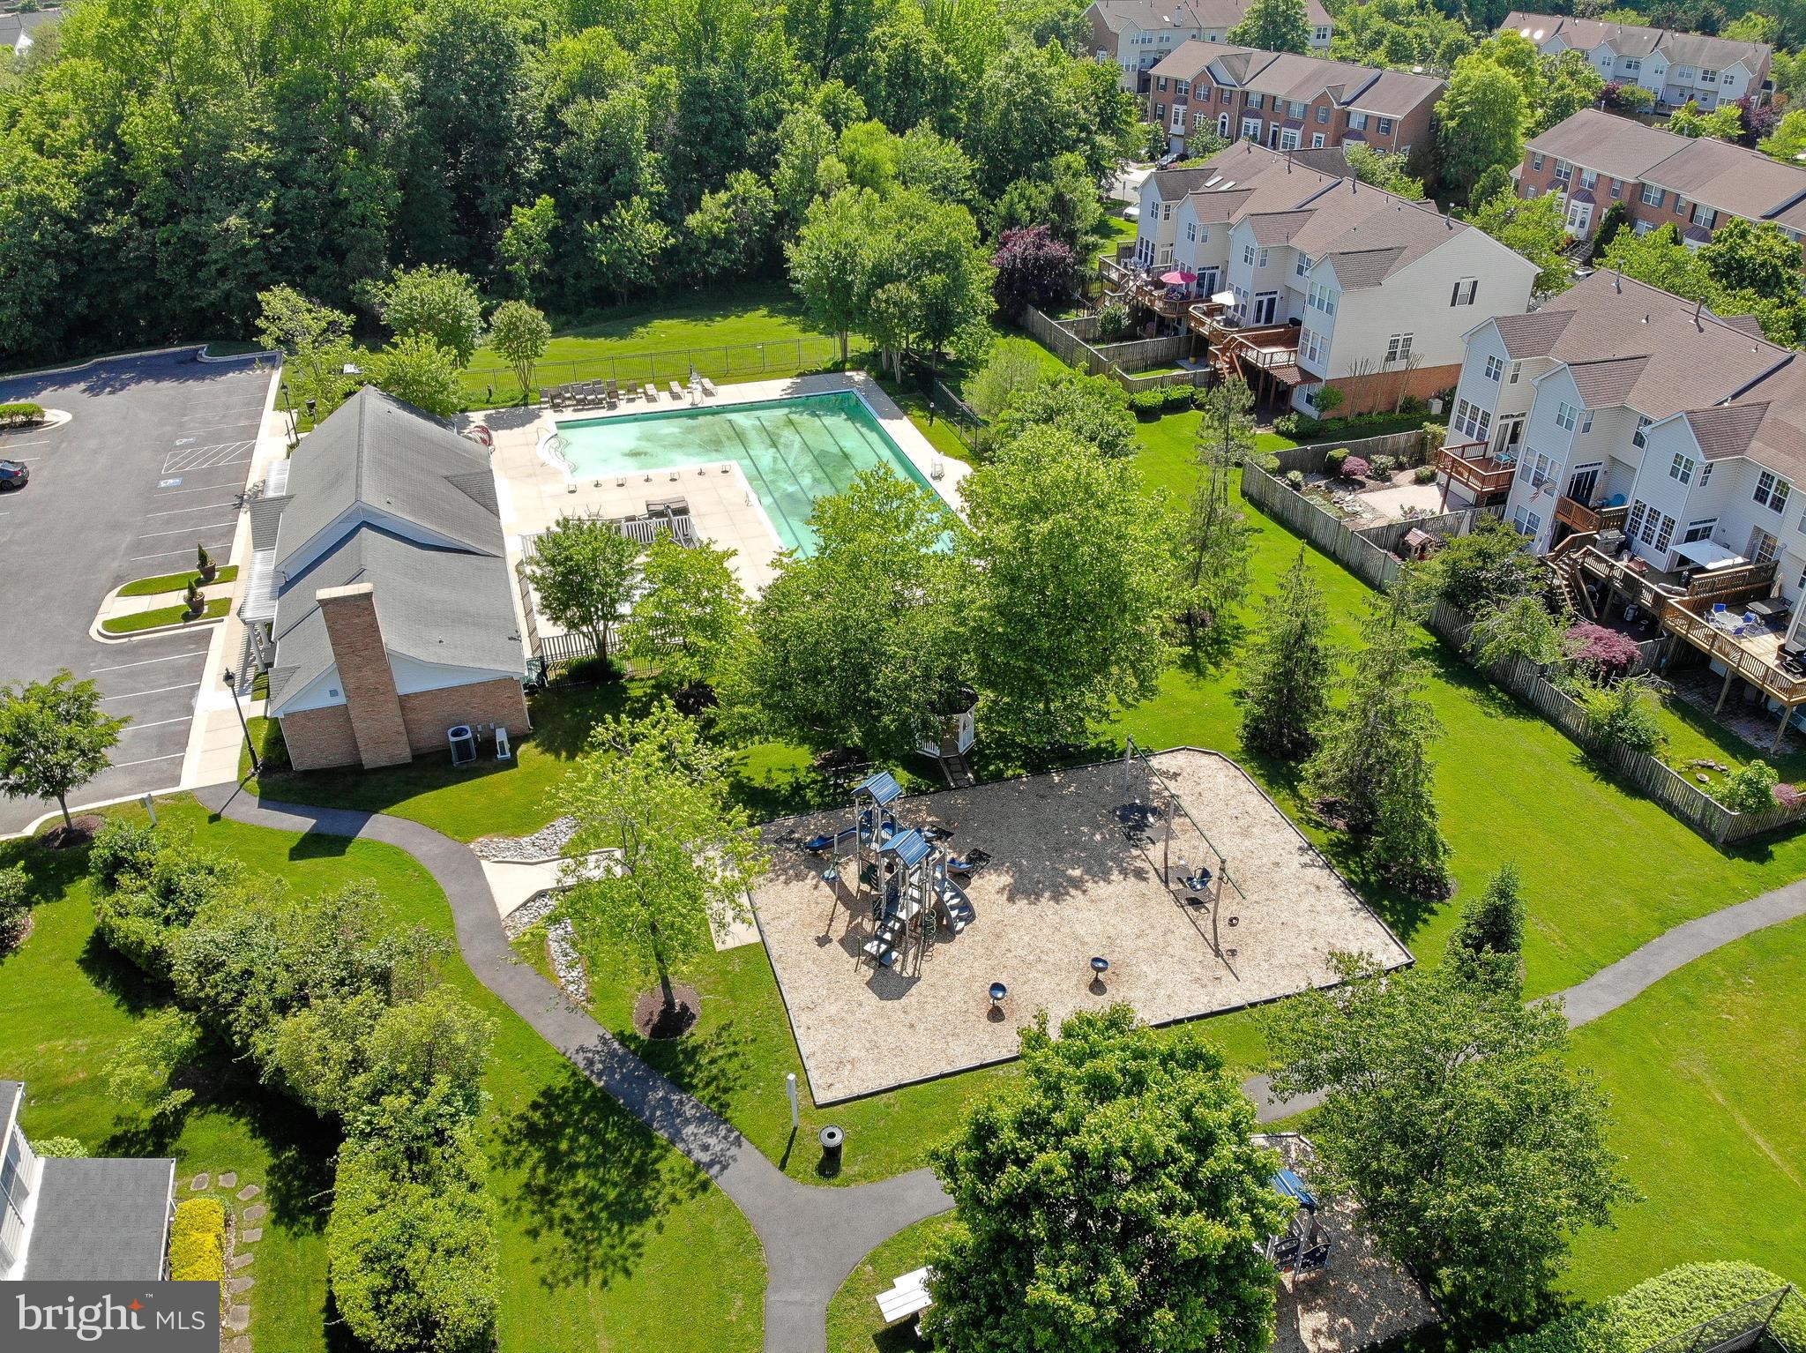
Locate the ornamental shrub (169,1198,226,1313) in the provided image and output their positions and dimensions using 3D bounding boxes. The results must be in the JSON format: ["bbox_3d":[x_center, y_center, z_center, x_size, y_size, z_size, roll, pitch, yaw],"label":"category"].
[{"bbox_3d":[-15.681,12.849,27.874,0.930,0.900,2.300,-13,31,-20],"label":"ornamental shrub"}]

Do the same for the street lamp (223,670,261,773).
[{"bbox_3d":[-24.752,1.724,46.788,0.450,4.604,0.450,0,32,0],"label":"street lamp"}]

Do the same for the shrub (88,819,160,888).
[{"bbox_3d":[-24.669,5.622,39.600,2.100,2.100,2.100,-11,31,-17],"label":"shrub"}]

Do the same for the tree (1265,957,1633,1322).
[{"bbox_3d":[12.374,10.790,29.056,7.717,8.282,7.717,0,32,0],"label":"tree"}]

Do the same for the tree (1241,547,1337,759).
[{"bbox_3d":[14.054,-0.914,44.244,3.380,7.950,3.380,-1,29,0],"label":"tree"}]

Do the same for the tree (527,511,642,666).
[{"bbox_3d":[-13.356,-3.444,53.136,4.821,6.771,4.821,0,32,0],"label":"tree"}]

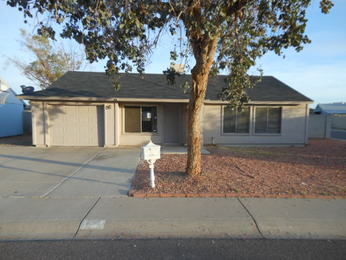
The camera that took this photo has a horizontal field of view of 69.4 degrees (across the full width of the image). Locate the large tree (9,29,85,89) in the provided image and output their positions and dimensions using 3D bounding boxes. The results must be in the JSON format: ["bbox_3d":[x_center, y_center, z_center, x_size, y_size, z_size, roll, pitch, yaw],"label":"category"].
[{"bbox_3d":[-10.600,-3.944,21.118,6.600,8.900,6.400,0,3,-4],"label":"large tree"}]

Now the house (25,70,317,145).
[{"bbox_3d":[-0.300,-1.637,17.337,15.000,4.400,10.000,0,3,-4],"label":"house"}]

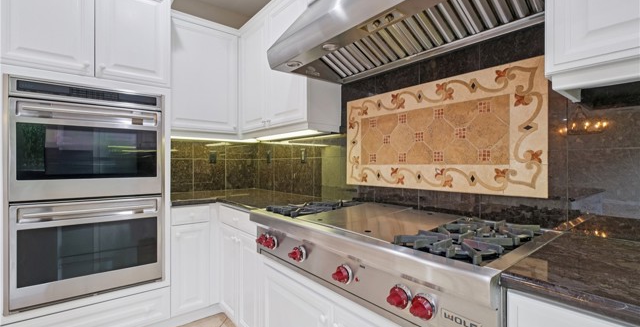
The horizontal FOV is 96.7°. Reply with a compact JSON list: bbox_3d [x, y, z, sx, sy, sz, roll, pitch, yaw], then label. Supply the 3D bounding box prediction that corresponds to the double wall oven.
[{"bbox_3d":[-1.554,0.175,1.977,0.765,1.300,0.590,0,0,-38],"label":"double wall oven"}]

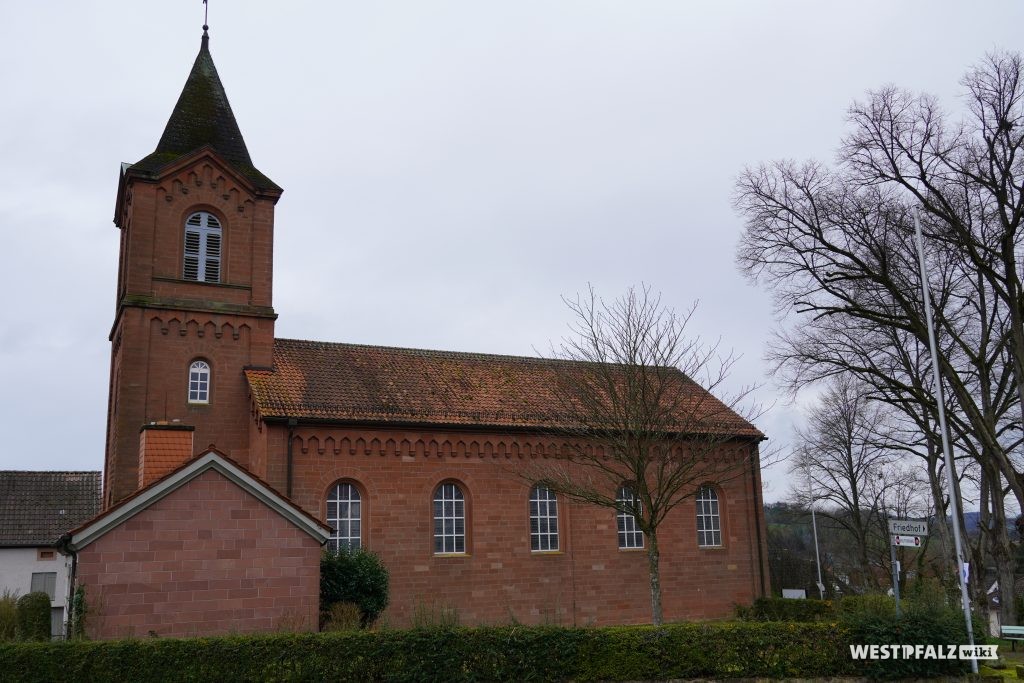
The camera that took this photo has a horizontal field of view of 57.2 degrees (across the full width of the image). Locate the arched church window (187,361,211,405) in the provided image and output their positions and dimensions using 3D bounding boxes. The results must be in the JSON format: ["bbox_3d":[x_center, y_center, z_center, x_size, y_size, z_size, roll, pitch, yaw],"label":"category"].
[{"bbox_3d":[-12.090,1.589,36.361,0.788,1.694,0.250,5,-14,-27],"label":"arched church window"}]

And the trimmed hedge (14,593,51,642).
[{"bbox_3d":[-15.022,9.193,29.500,1.100,2.531,1.120,-1,-12,0],"label":"trimmed hedge"}]

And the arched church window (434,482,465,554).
[{"bbox_3d":[-2.419,6.900,36.602,1.339,2.741,0.300,5,-14,-27],"label":"arched church window"}]

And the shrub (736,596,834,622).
[{"bbox_3d":[10.859,10.792,37.000,3.863,1.277,1.300,-1,-12,0],"label":"shrub"}]

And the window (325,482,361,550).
[{"bbox_3d":[-6.198,6.534,34.692,1.317,2.697,0.300,5,-14,-27],"label":"window"}]

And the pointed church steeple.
[{"bbox_3d":[-13.607,-9.873,41.060,6.000,8.600,6.000,5,-14,-27],"label":"pointed church steeple"}]

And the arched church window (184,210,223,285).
[{"bbox_3d":[-12.338,-3.805,37.525,1.416,2.962,0.250,5,-14,-27],"label":"arched church window"}]

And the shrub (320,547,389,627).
[{"bbox_3d":[-5.557,8.954,32.300,2.615,3.708,2.400,-1,-12,0],"label":"shrub"}]

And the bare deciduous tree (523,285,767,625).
[{"bbox_3d":[4.404,4.049,31.200,8.110,12.331,7.900,-1,-12,0],"label":"bare deciduous tree"}]

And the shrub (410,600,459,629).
[{"bbox_3d":[-2.642,9.647,32.000,1.636,1.580,1.200,-1,-12,0],"label":"shrub"}]

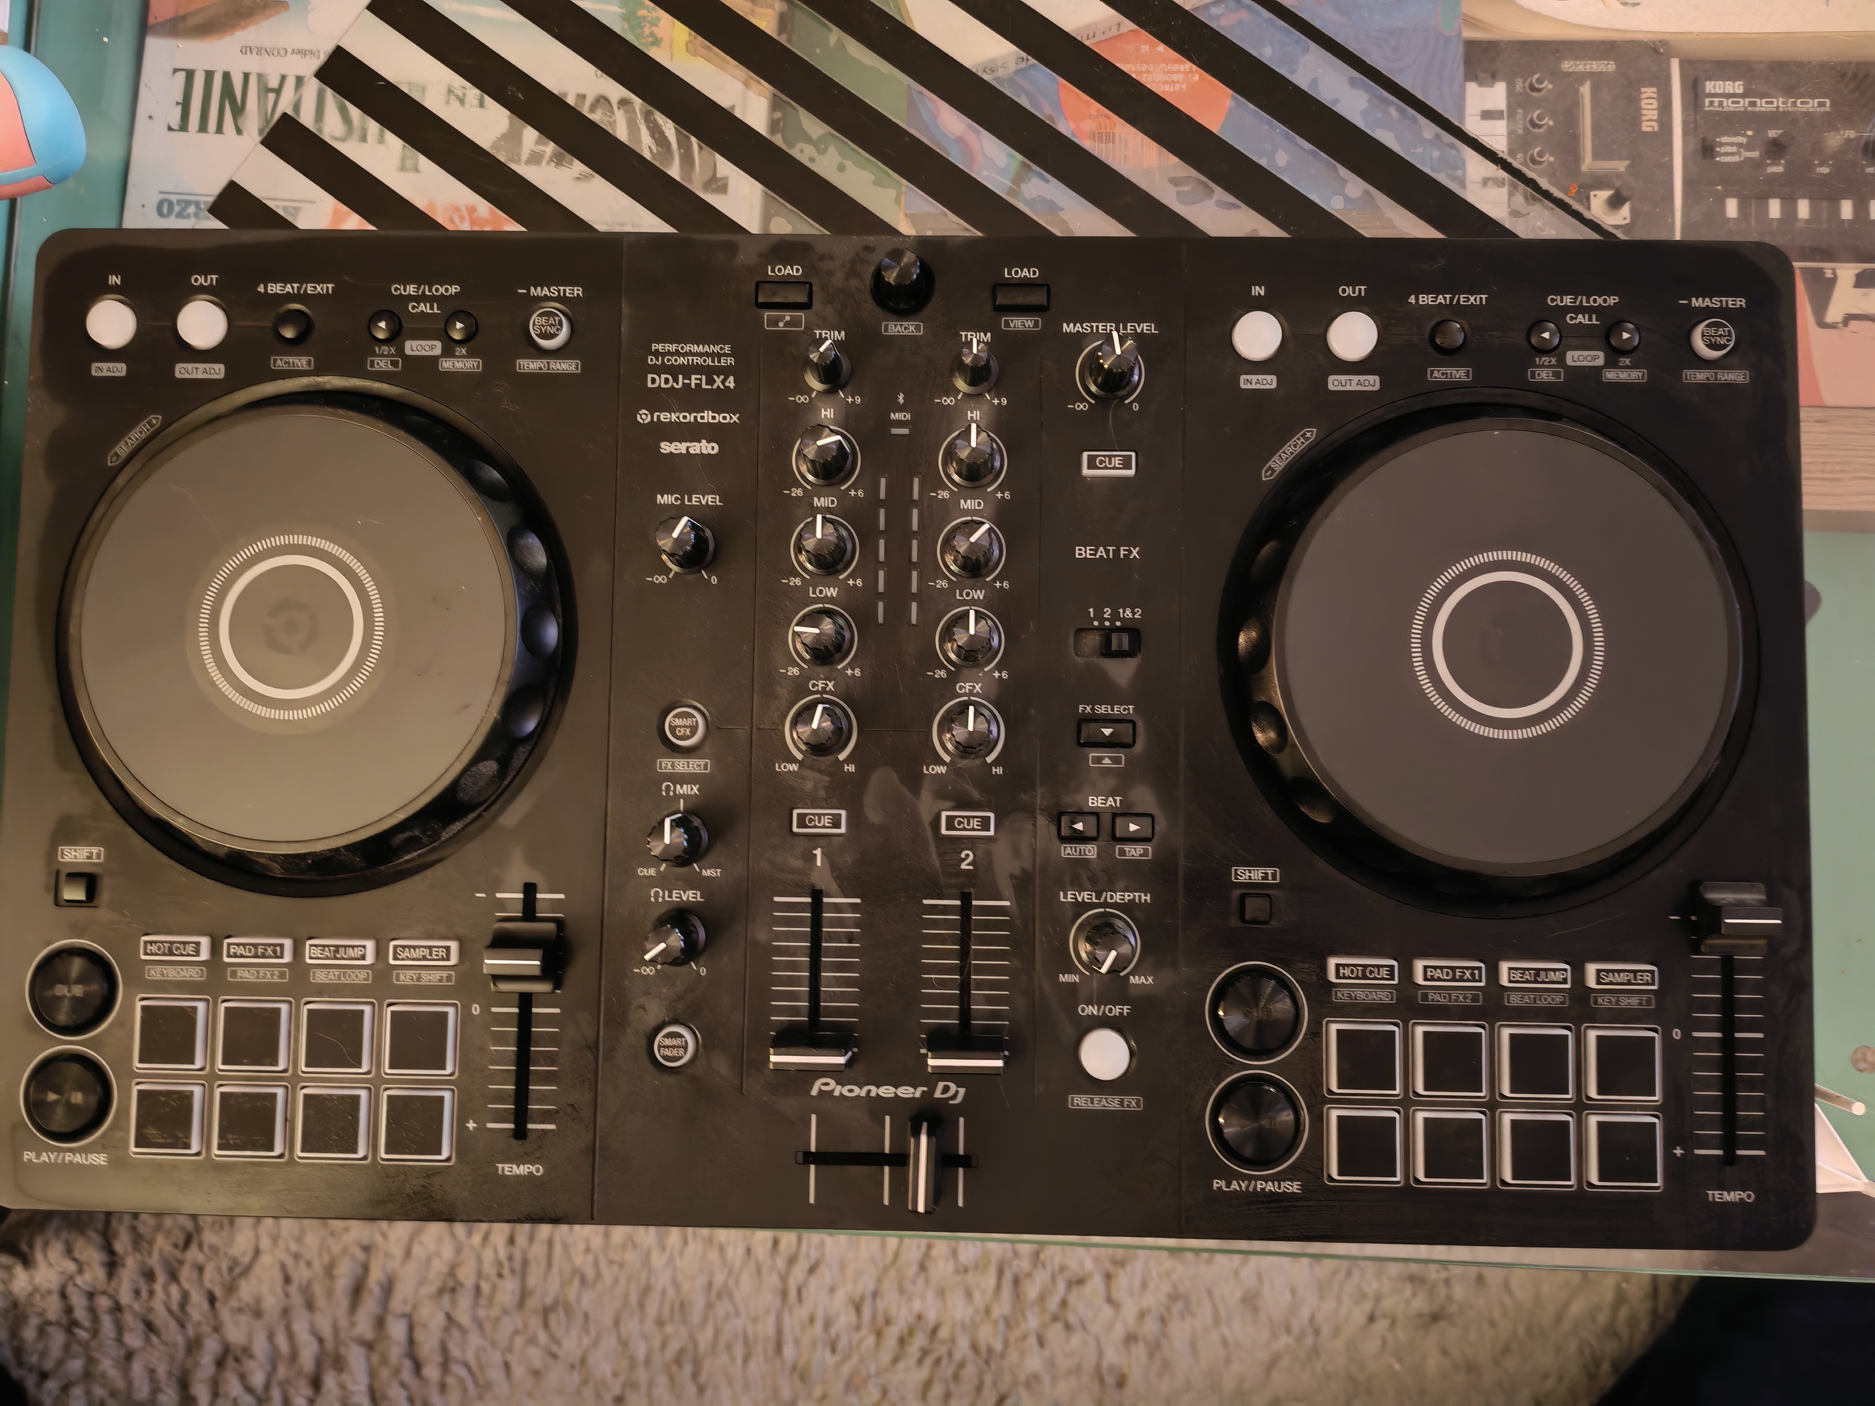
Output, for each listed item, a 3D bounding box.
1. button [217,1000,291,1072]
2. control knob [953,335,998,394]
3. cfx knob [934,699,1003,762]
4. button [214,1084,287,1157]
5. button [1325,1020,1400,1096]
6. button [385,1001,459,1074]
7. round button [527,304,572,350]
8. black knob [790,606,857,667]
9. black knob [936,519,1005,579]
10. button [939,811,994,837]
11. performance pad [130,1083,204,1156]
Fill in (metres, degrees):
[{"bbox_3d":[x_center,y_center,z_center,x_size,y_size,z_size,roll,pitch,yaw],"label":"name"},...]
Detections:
[{"bbox_3d":[-0.182,0.089,0.389,0.018,0.003,0.018,1,86,1],"label":"button"},{"bbox_3d":[0.010,-0.091,0.389,0.012,0.017,0.012,0,86,1],"label":"control knob"},{"bbox_3d":[0.008,0.007,0.384,0.016,0.016,0.016,1,86,1],"label":"cfx knob"},{"bbox_3d":[-0.183,0.111,0.388,0.018,0.003,0.018,1,86,1],"label":"button"},{"bbox_3d":[0.112,0.093,0.382,0.018,0.003,0.018,1,86,1],"label":"button"},{"bbox_3d":[-0.137,0.089,0.387,0.019,0.003,0.019,1,86,1],"label":"button"},{"bbox_3d":[-0.106,-0.103,0.399,0.011,0.005,0.011,1,86,1],"label":"round button"},{"bbox_3d":[-0.031,-0.018,0.385,0.016,0.017,0.016,4,86,2],"label":"black knob"},{"bbox_3d":[0.009,-0.042,0.387,0.016,0.016,0.016,0,86,1],"label":"black knob"},{"bbox_3d":[0.008,0.032,0.388,0.014,0.003,0.007,1,86,1],"label":"button"},{"bbox_3d":[-0.204,0.111,0.387,0.019,0.003,0.019,1,86,1],"label":"performance pad"}]

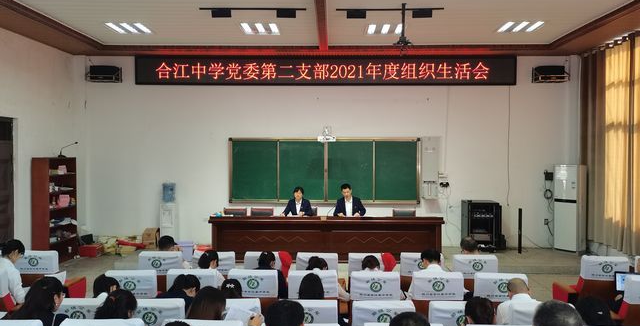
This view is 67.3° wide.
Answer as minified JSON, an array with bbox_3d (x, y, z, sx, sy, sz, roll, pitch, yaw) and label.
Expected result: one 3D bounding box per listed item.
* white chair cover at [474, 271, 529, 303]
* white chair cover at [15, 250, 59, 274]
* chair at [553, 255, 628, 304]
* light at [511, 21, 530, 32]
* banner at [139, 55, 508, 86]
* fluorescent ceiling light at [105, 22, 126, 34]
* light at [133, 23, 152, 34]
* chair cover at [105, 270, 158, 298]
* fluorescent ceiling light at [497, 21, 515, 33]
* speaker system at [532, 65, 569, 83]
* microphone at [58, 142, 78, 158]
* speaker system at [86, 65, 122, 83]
[{"bbox_3d":[1.647,1.153,4.413,0.470,0.240,0.140,0,1,2],"label":"white chair cover"},{"bbox_3d":[-2.962,1.039,4.996,0.440,0.240,0.120,0,1,1],"label":"white chair cover"},{"bbox_3d":[3.000,1.484,5.361,0.600,0.970,0.620,0,1,2],"label":"chair"},{"bbox_3d":[3.256,-2.203,7.778,0.120,0.060,0.570,0,1,2],"label":"light"},{"bbox_3d":[0.109,-1.896,9.876,7.780,0.590,0.120,0,1,2],"label":"banner"},{"bbox_3d":[-3.347,-2.212,7.899,0.110,0.050,0.600,0,1,1],"label":"fluorescent ceiling light"},{"bbox_3d":[-2.915,-2.230,7.944,0.120,0.060,0.570,0,1,2],"label":"light"},{"bbox_3d":[-1.796,1.152,4.623,0.465,0.240,0.130,0,1,2],"label":"chair cover"},{"bbox_3d":[3.020,-2.204,7.788,0.120,0.060,0.570,0,1,2],"label":"fluorescent ceiling light"},{"bbox_3d":[4.591,-1.755,9.532,0.620,0.320,0.360,0,1,2],"label":"speaker system"},{"bbox_3d":[-4.447,-0.239,8.500,0.360,0.280,0.130,0,1,1],"label":"microphone"},{"bbox_3d":[-4.281,-1.758,9.550,0.660,0.310,0.320,0,1,1],"label":"speaker system"}]

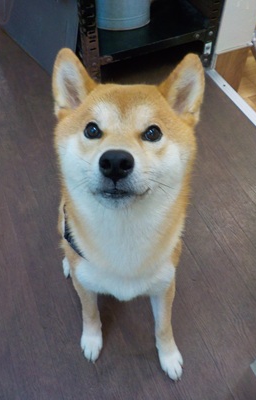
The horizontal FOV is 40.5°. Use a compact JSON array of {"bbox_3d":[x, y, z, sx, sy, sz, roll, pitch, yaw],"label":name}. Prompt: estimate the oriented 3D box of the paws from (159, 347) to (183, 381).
[{"bbox_3d":[0.083,0.314,0.673,0.043,0.037,0.058,-16,55,-12],"label":"paws"}]

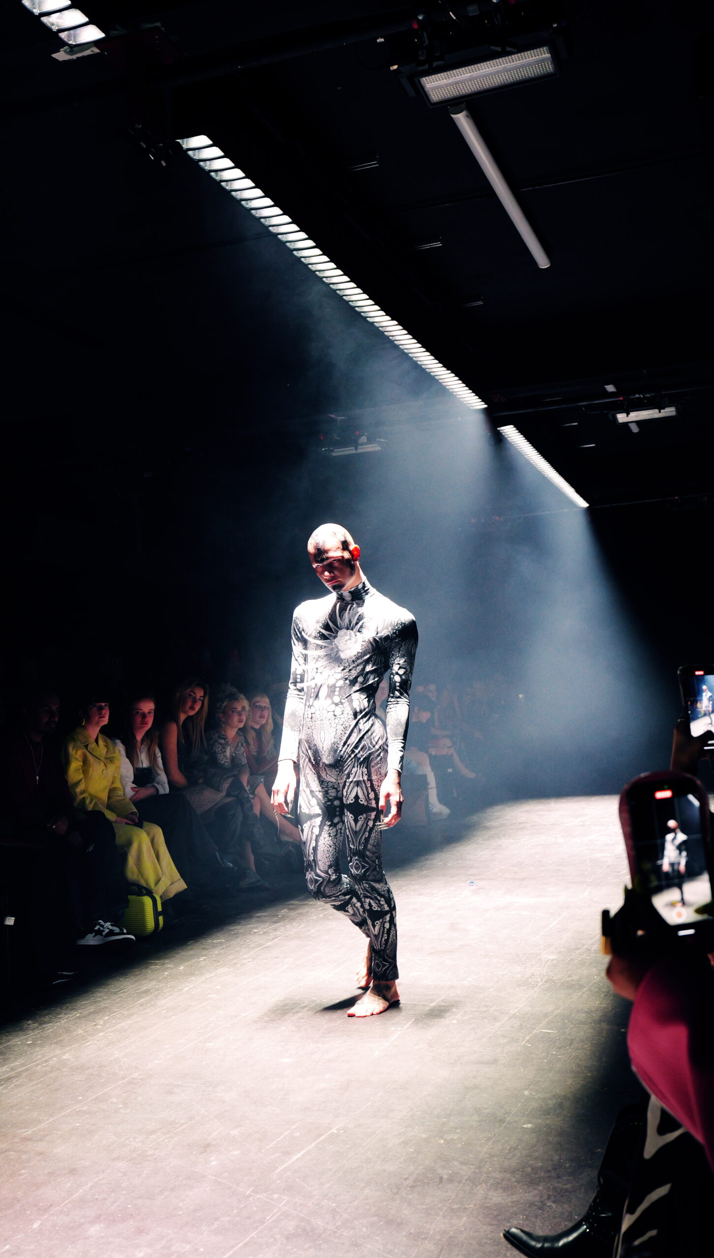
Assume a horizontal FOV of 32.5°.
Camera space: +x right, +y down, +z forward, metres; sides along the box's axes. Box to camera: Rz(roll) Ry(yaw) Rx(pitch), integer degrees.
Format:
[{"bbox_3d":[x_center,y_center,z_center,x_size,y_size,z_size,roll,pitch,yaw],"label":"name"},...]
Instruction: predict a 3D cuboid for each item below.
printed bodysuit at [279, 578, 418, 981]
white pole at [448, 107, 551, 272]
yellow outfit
[{"bbox_3d":[-0.007,0.583,4.696,0.550,1.530,0.450,-5,-4,19],"label":"printed bodysuit"},{"bbox_3d":[0.698,-1.975,5.624,0.058,0.058,1.870,-5,-4,19],"label":"white pole"},{"bbox_3d":[-1.294,1.020,6.842,0.740,0.980,0.510,-6,-4,31],"label":"yellow outfit"}]

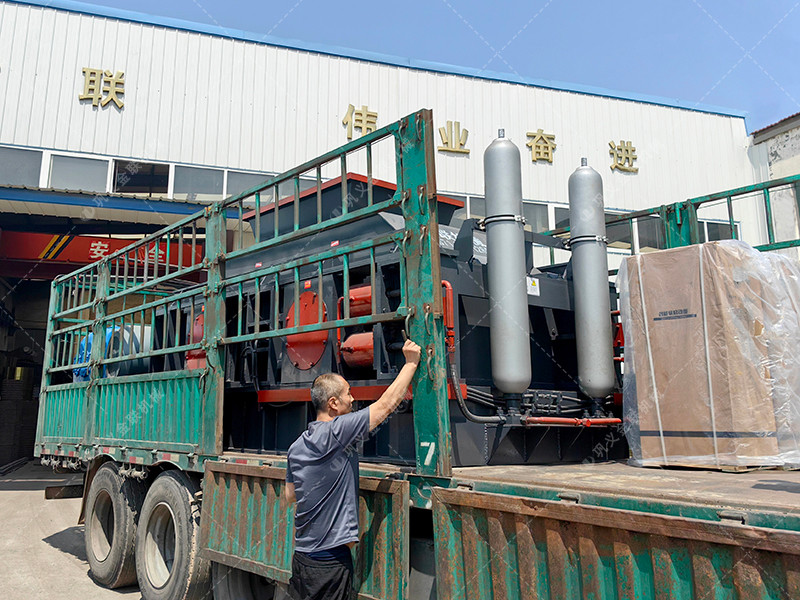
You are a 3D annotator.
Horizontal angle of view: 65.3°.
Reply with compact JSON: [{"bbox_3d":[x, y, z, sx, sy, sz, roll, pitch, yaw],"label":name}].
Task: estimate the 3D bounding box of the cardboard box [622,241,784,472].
[{"bbox_3d":[1.889,0.374,3.876,0.817,1.242,0.519,10,-14,-44],"label":"cardboard box"}]

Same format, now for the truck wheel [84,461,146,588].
[{"bbox_3d":[-2.527,2.023,5.675,0.290,1.050,1.050,10,-14,-44],"label":"truck wheel"}]

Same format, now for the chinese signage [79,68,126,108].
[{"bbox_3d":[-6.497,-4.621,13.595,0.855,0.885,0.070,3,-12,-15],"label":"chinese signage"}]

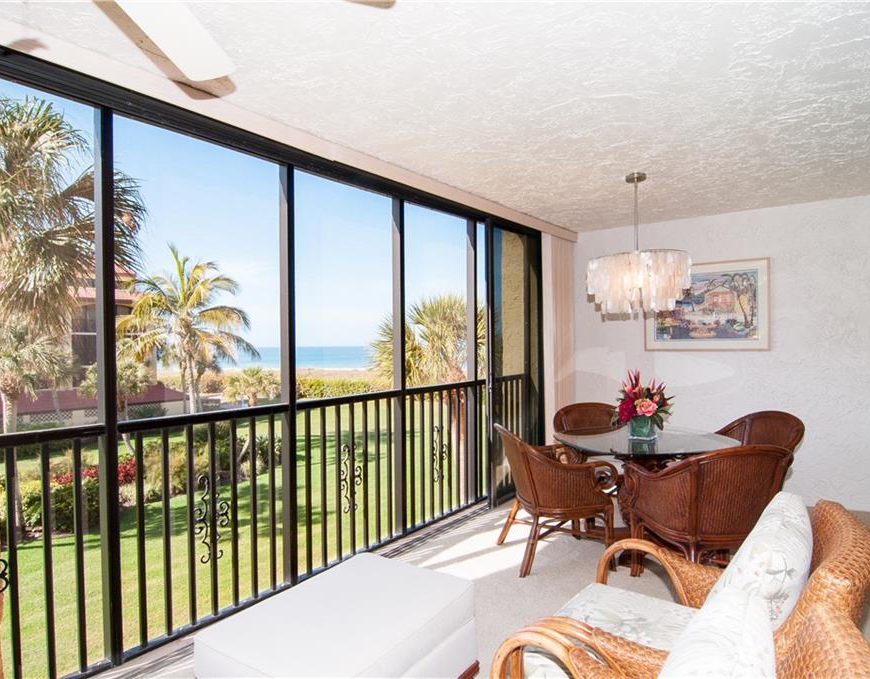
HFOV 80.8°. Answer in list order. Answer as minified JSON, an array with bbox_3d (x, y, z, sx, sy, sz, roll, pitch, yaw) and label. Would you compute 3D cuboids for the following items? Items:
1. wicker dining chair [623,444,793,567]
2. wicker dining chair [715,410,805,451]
[{"bbox_3d":[1.470,0.933,2.717,0.596,0.858,0.677,-1,0,-16],"label":"wicker dining chair"},{"bbox_3d":[2.053,0.925,3.482,0.677,0.858,0.596,-1,0,-8],"label":"wicker dining chair"}]

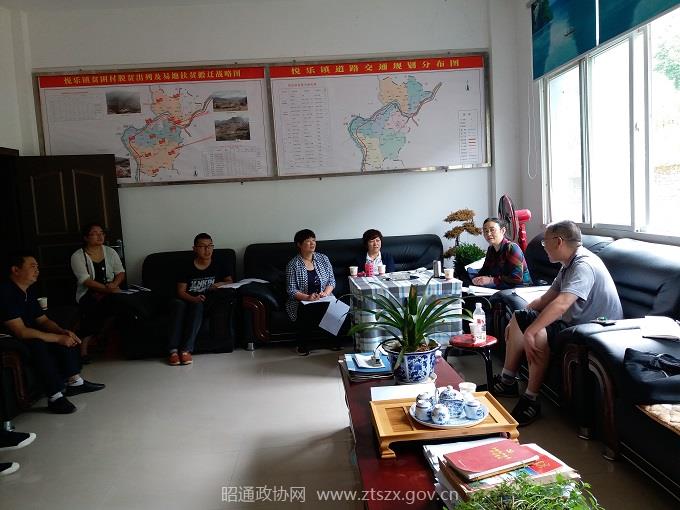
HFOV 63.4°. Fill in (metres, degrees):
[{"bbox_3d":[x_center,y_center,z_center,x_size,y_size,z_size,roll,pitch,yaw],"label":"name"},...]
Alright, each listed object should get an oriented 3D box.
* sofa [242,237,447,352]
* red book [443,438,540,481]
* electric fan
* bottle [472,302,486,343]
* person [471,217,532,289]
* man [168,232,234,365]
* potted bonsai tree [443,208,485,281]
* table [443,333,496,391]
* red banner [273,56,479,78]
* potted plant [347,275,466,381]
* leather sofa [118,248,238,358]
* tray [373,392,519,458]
[{"bbox_3d":[0.094,0.325,5.665,2.150,0.950,0.920,-4,6,-4],"label":"sofa"},{"bbox_3d":[0.493,0.670,1.798,0.258,0.020,0.155,-6,6,-20],"label":"red book"},{"bbox_3d":[1.753,0.060,5.341,0.400,1.348,0.440,-4,6,-3],"label":"electric fan"},{"bbox_3d":[0.842,0.407,3.311,0.068,0.239,0.068,-4,6,-3],"label":"bottle"},{"bbox_3d":[1.282,0.254,4.711,0.720,1.146,0.520,-6,6,-19],"label":"person"},{"bbox_3d":[-1.327,0.373,5.218,0.570,1.139,0.780,-4,6,-6],"label":"man"},{"bbox_3d":[1.321,-0.139,5.884,0.450,0.714,0.400,-4,6,-4],"label":"potted bonsai tree"},{"bbox_3d":[0.863,0.760,3.591,0.340,0.428,0.340,-4,6,-4],"label":"table"},{"bbox_3d":[0.422,-2.058,6.034,2.373,0.125,0.020,-4,6,-4],"label":"red banner"},{"bbox_3d":[0.353,0.375,2.806,0.630,0.507,0.600,-4,6,-3],"label":"potted plant"},{"bbox_3d":[-1.560,0.462,5.566,1.040,0.920,0.850,-4,6,-3],"label":"leather sofa"},{"bbox_3d":[0.404,0.677,2.233,0.523,0.080,0.355,-4,6,-3],"label":"tray"}]

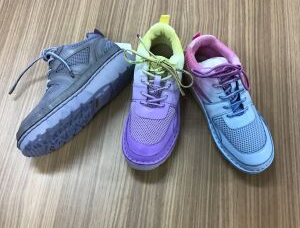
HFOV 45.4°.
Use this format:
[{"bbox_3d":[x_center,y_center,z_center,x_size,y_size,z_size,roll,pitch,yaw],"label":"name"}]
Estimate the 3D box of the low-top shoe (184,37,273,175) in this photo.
[{"bbox_3d":[0.148,-0.024,0.666,0.101,0.112,0.270,-24,68,-8],"label":"low-top shoe"}]

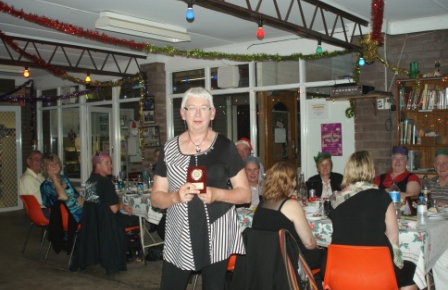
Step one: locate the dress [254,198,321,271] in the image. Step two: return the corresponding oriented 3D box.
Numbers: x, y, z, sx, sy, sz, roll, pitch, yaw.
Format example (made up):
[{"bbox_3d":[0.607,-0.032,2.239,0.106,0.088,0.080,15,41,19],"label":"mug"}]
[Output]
[{"bbox_3d":[0.495,0.698,3.940,0.420,0.660,0.550,-1,1,42],"label":"dress"}]

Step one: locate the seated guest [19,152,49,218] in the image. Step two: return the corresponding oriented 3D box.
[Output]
[{"bbox_3d":[-2.109,0.713,6.633,0.780,1.280,0.500,-2,1,-30],"label":"seated guest"}]

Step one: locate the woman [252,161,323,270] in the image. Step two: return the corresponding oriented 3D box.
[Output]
[{"bbox_3d":[0.525,0.728,3.980,0.480,1.220,0.720,-1,1,42],"label":"woman"}]

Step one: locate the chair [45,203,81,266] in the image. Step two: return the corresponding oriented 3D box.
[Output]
[{"bbox_3d":[-1.713,0.975,6.059,0.500,0.760,0.530,-1,1,43],"label":"chair"}]

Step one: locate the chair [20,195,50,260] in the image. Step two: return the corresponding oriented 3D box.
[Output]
[{"bbox_3d":[-2.198,0.980,6.584,0.530,0.760,0.500,-2,1,-44],"label":"chair"}]

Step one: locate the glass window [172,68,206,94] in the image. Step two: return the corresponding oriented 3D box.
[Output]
[{"bbox_3d":[-0.584,-1.055,8.692,0.720,0.370,0.050,-1,1,37],"label":"glass window"}]

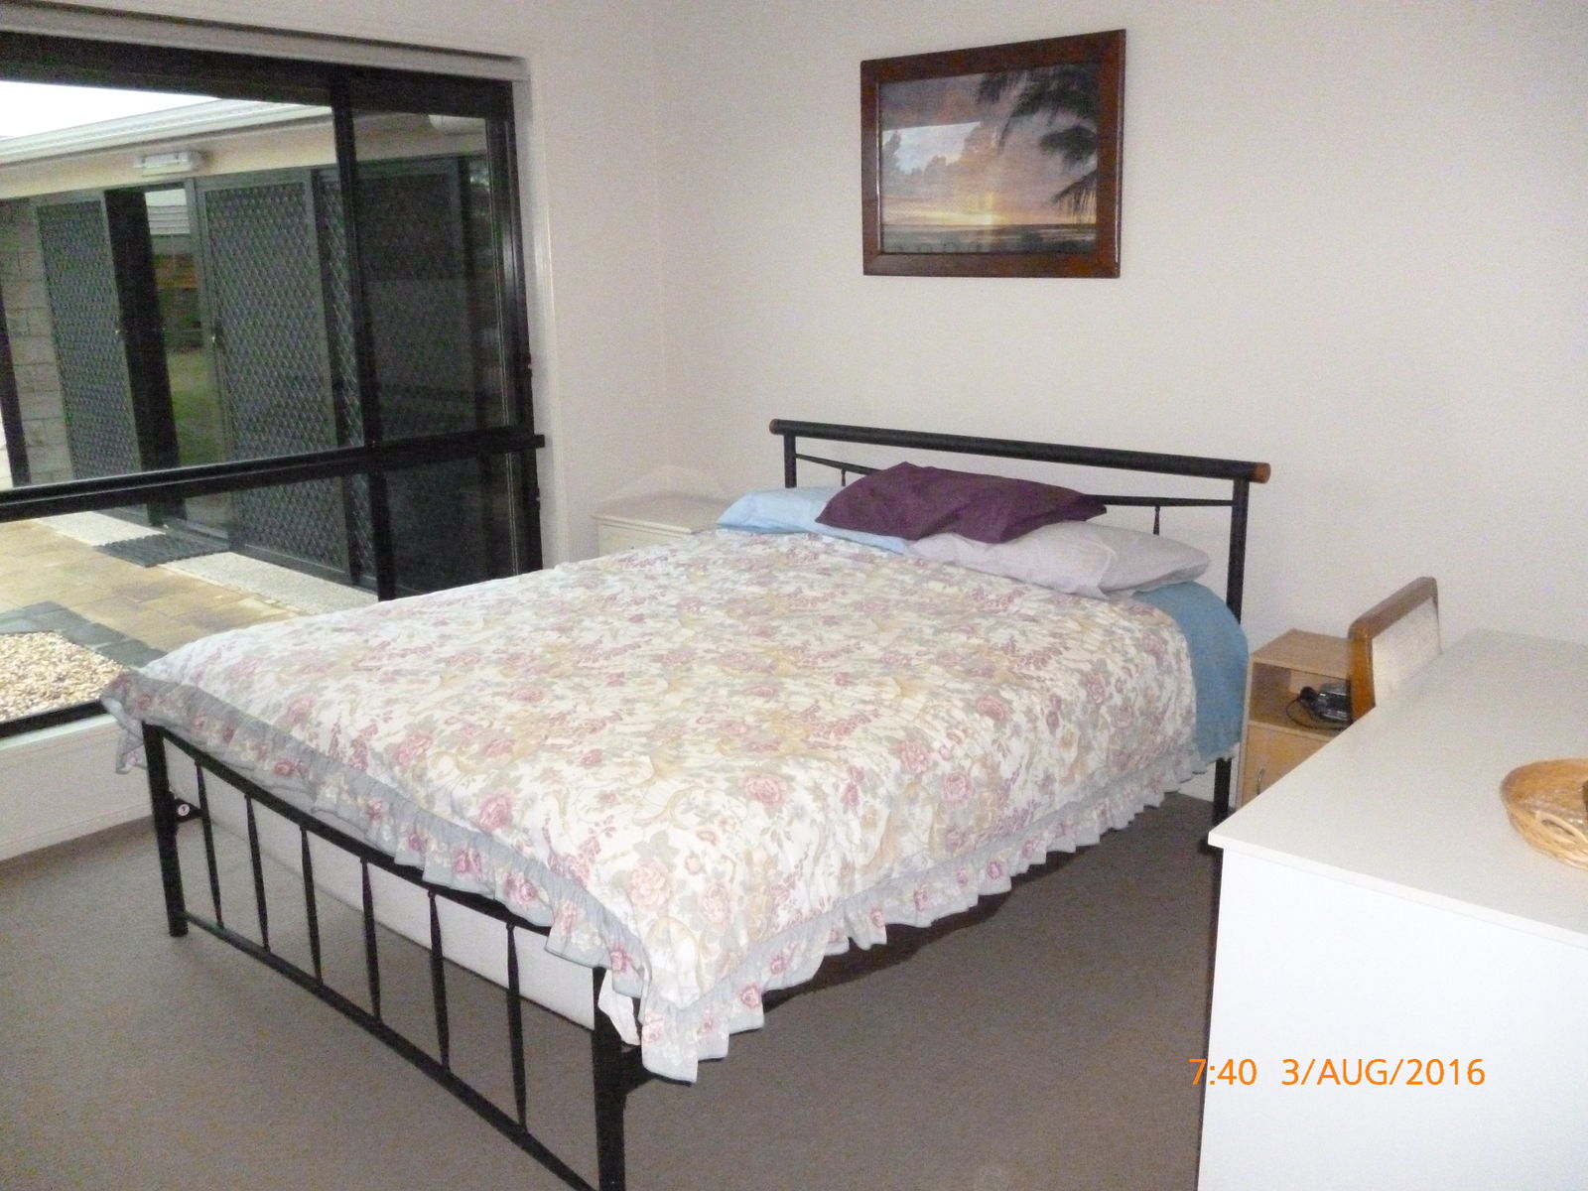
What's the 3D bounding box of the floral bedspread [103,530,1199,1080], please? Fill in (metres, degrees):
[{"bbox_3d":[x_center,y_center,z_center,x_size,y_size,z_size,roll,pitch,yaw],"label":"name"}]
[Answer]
[{"bbox_3d":[-0.239,0.264,2.942,1.715,0.395,1.860,12,19,40],"label":"floral bedspread"}]

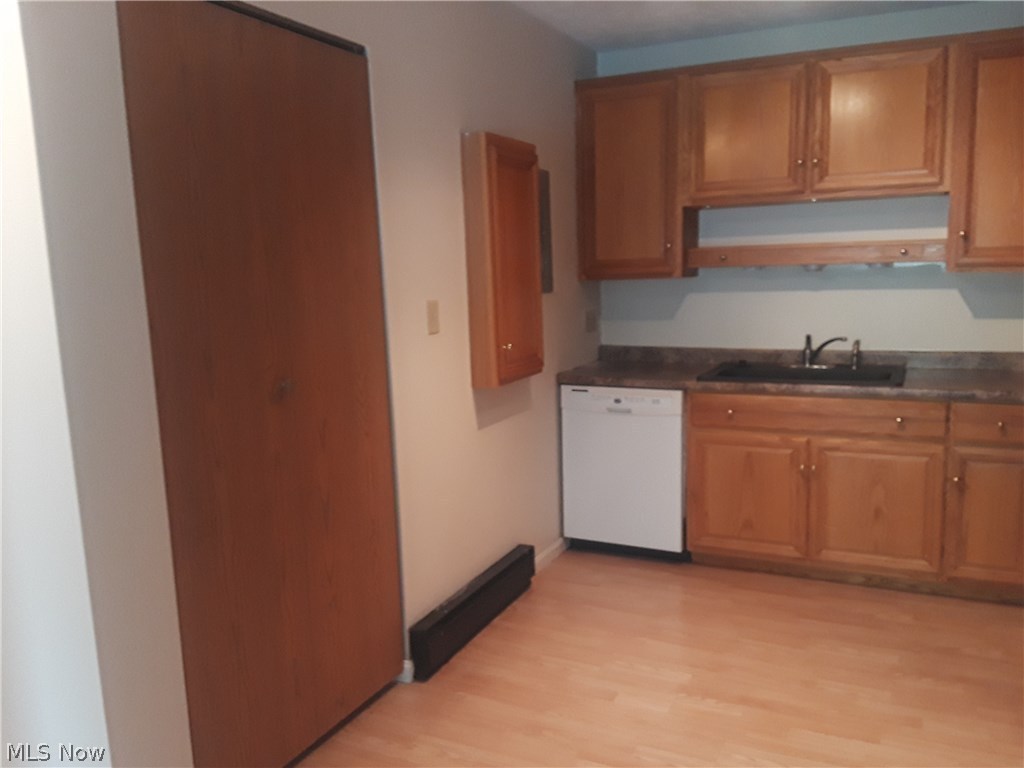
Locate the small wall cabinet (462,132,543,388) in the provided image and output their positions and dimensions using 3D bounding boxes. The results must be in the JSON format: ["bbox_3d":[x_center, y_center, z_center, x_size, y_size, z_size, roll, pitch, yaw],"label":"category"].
[{"bbox_3d":[-0.023,-0.491,3.345,0.110,0.957,0.449,2,9,26],"label":"small wall cabinet"}]

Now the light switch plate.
[{"bbox_3d":[-0.277,-0.241,2.961,0.008,0.116,0.075,2,9,26],"label":"light switch plate"}]

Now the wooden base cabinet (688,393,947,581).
[{"bbox_3d":[1.406,0.405,3.819,1.041,0.812,0.622,2,9,26],"label":"wooden base cabinet"}]

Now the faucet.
[{"bbox_3d":[1.486,-0.154,3.939,0.205,0.155,0.055,4,10,36],"label":"faucet"}]

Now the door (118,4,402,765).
[{"bbox_3d":[-0.641,0.074,2.333,0.035,2.055,0.923,2,9,26],"label":"door"}]

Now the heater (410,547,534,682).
[{"bbox_3d":[-0.127,0.878,3.293,0.070,0.183,0.912,2,9,26],"label":"heater"}]

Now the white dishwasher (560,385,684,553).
[{"bbox_3d":[0.648,0.372,4.189,0.597,0.794,0.600,2,9,26],"label":"white dishwasher"}]

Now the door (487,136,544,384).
[{"bbox_3d":[0.021,-0.490,3.329,0.022,0.933,0.439,2,9,26],"label":"door"}]

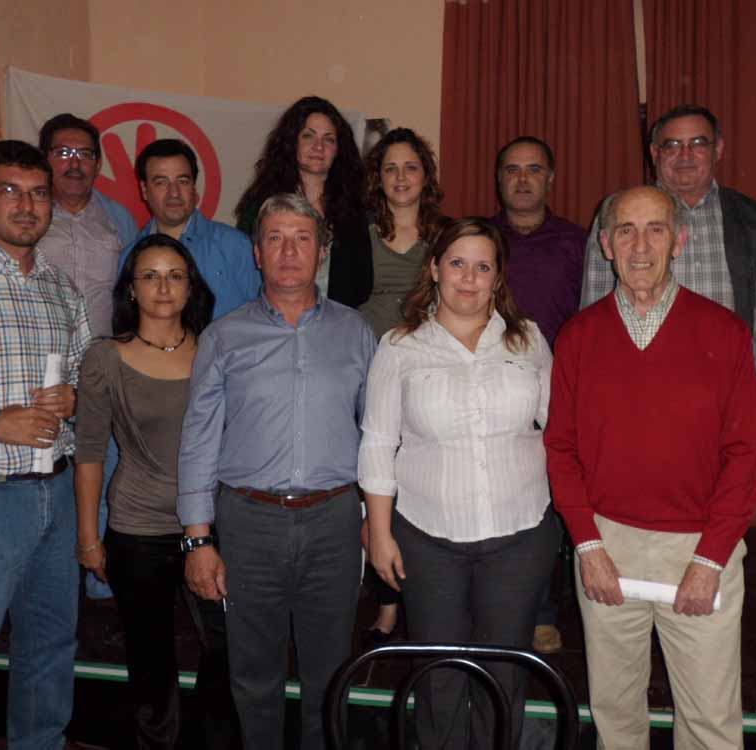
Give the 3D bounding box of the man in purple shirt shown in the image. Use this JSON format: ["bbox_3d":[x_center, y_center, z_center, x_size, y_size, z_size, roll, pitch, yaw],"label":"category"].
[{"bbox_3d":[0.472,0.083,2.435,0.480,1.660,0.320,0,6,8],"label":"man in purple shirt"}]

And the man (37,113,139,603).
[{"bbox_3d":[-1.003,0.061,2.500,0.480,1.750,0.320,-3,7,-14],"label":"man"}]

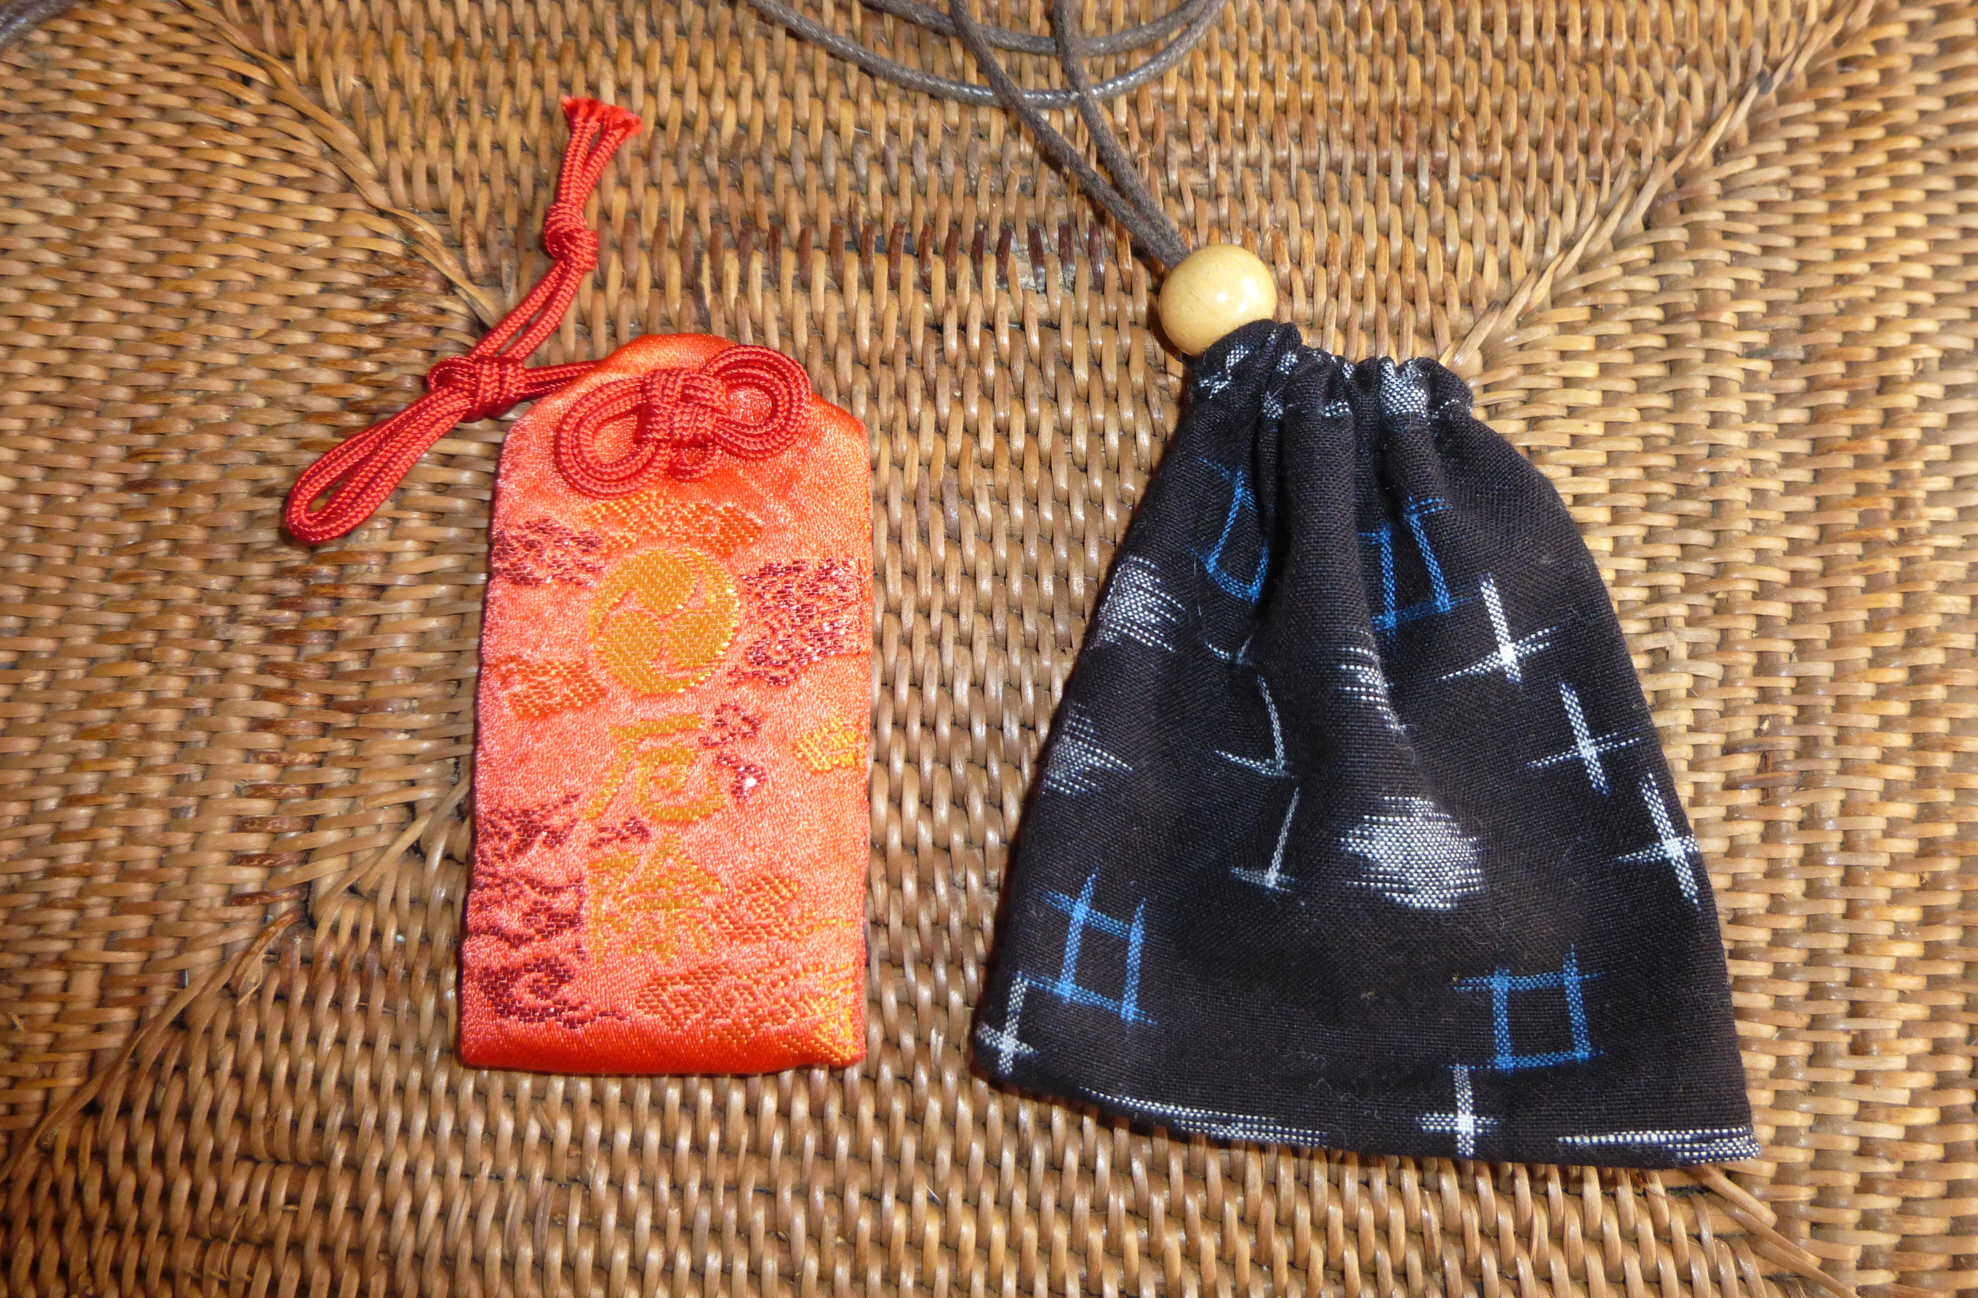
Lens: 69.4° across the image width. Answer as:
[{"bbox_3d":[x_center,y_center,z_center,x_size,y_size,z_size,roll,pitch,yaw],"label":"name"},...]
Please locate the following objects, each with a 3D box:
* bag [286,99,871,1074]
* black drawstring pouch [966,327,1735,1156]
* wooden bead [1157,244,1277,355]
[{"bbox_3d":[-0.050,-0.012,0.170,0.071,0.009,0.122,0,78,0],"label":"bag"},{"bbox_3d":[0.044,0.008,0.164,0.087,0.013,0.096,3,79,1],"label":"black drawstring pouch"},{"bbox_3d":[0.028,-0.042,0.173,0.014,0.014,0.014,0,78,0],"label":"wooden bead"}]

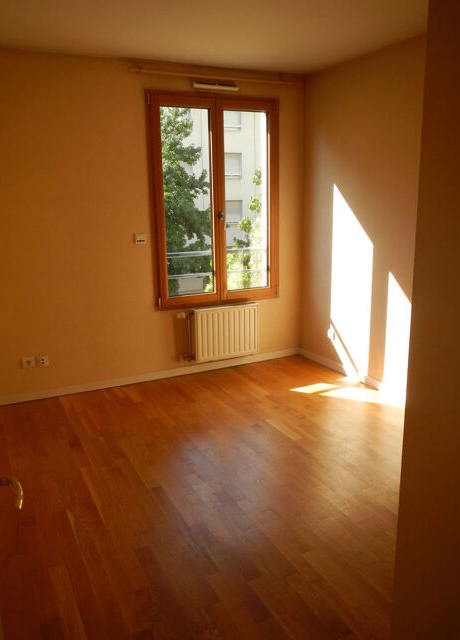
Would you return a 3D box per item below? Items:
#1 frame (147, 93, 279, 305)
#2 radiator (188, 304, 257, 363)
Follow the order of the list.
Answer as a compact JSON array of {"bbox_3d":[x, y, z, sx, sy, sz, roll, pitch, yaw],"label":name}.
[{"bbox_3d":[-0.107,-0.967,4.323,1.149,1.683,0.080,-7,16,-24],"label":"frame"},{"bbox_3d":[-0.037,0.104,4.524,0.592,0.446,0.090,-7,16,-24],"label":"radiator"}]

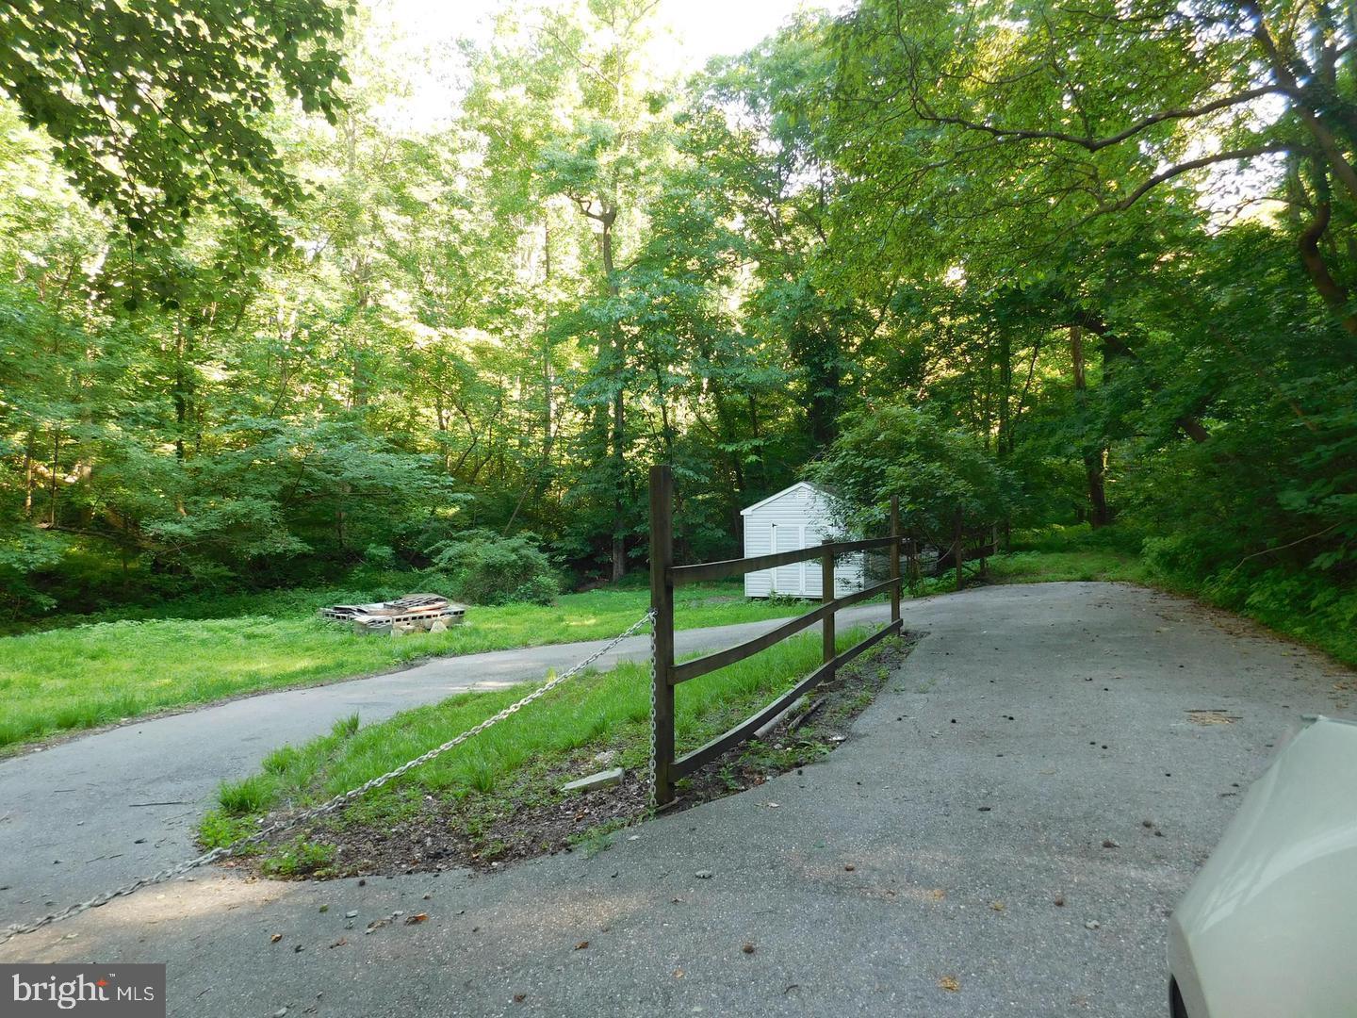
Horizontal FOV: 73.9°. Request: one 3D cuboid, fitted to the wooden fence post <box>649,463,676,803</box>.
[{"bbox_3d":[-0.080,0.635,4.600,0.090,1.710,0.090,-1,0,23],"label":"wooden fence post"}]

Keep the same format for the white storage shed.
[{"bbox_3d":[4.040,0.830,24.600,3.350,2.980,4.100,-1,0,25],"label":"white storage shed"}]

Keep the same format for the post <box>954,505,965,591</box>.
[{"bbox_3d":[5.430,0.777,17.400,0.095,1.620,0.095,-1,0,25],"label":"post"}]

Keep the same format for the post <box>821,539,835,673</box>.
[{"bbox_3d":[1.334,0.890,8.000,0.090,1.230,0.090,-1,0,24],"label":"post"}]

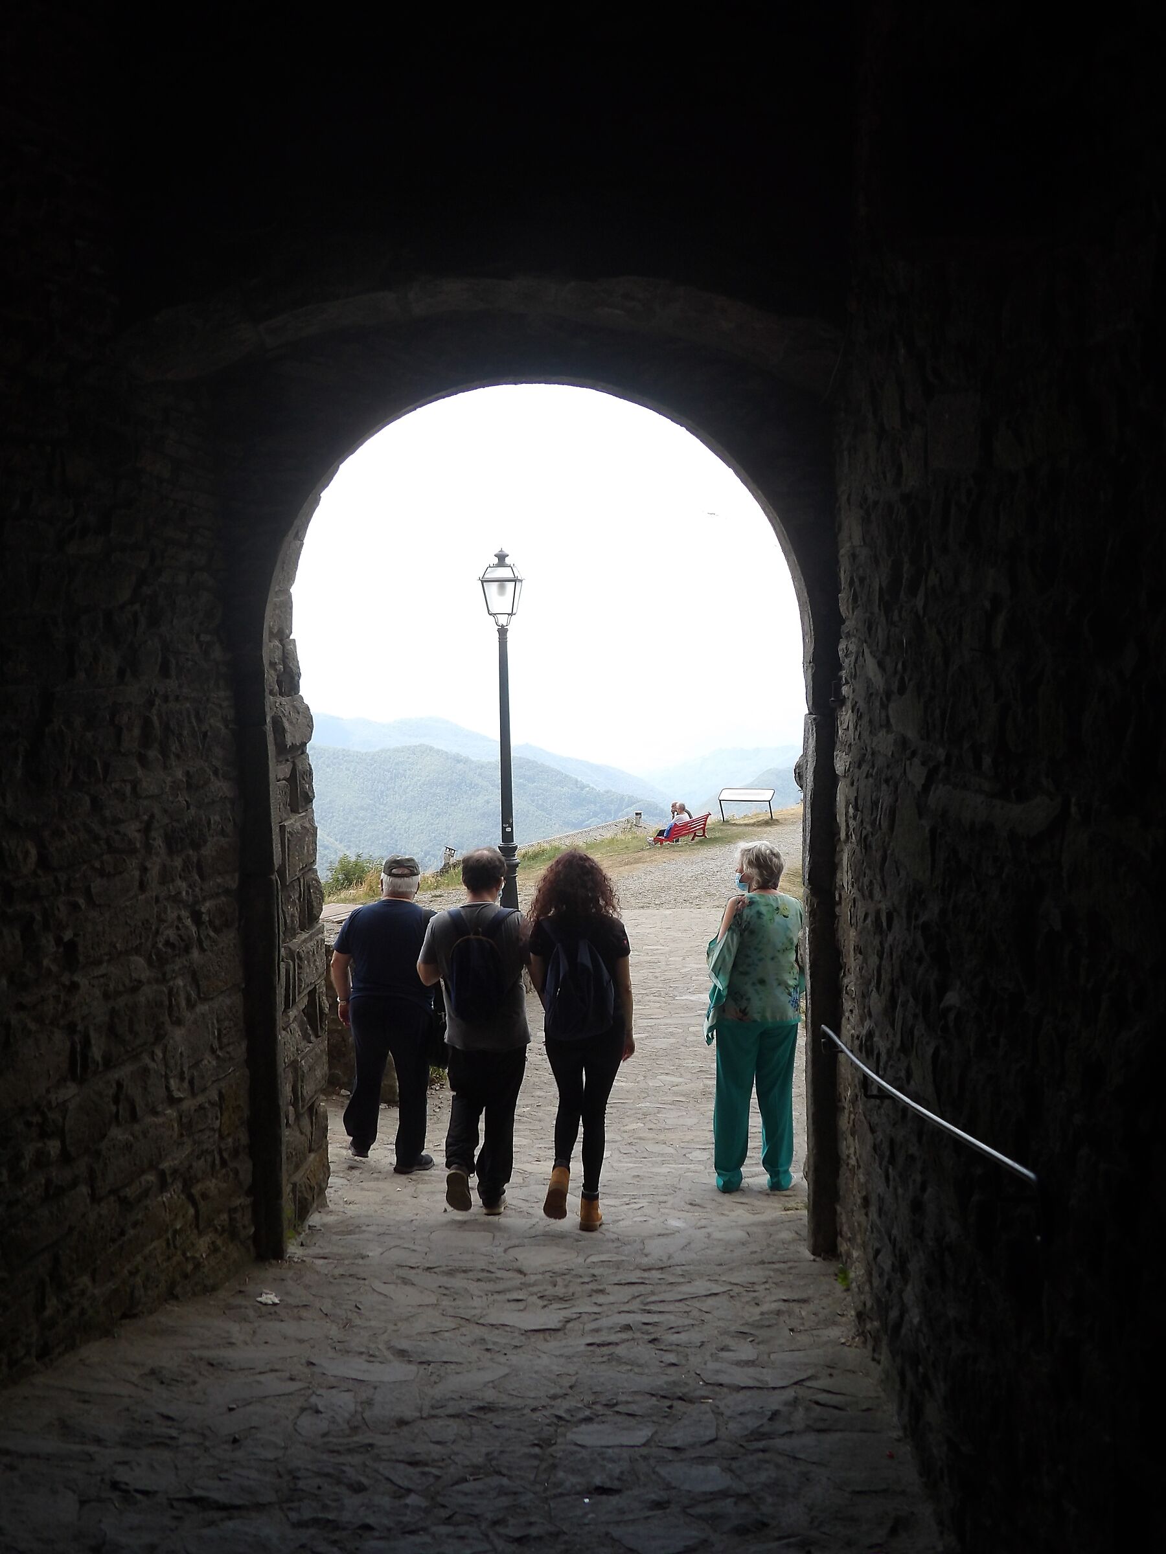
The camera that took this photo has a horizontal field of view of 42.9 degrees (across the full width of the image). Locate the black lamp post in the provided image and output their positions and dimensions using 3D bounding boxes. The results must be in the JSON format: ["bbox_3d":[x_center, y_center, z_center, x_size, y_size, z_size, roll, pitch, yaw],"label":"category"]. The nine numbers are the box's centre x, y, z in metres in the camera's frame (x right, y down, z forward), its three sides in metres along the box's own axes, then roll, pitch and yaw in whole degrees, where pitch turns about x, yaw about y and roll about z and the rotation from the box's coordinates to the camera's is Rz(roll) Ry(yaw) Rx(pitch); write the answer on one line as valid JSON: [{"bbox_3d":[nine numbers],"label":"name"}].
[{"bbox_3d":[-0.795,-0.234,15.400,0.410,4.300,0.410,-1,3,10],"label":"black lamp post"}]

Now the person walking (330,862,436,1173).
[{"bbox_3d":[-1.079,1.277,8.050,0.570,1.710,0.420,-1,3,4],"label":"person walking"}]

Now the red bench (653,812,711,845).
[{"bbox_3d":[2.775,1.432,41.300,0.660,0.750,1.800,1,7,33],"label":"red bench"}]

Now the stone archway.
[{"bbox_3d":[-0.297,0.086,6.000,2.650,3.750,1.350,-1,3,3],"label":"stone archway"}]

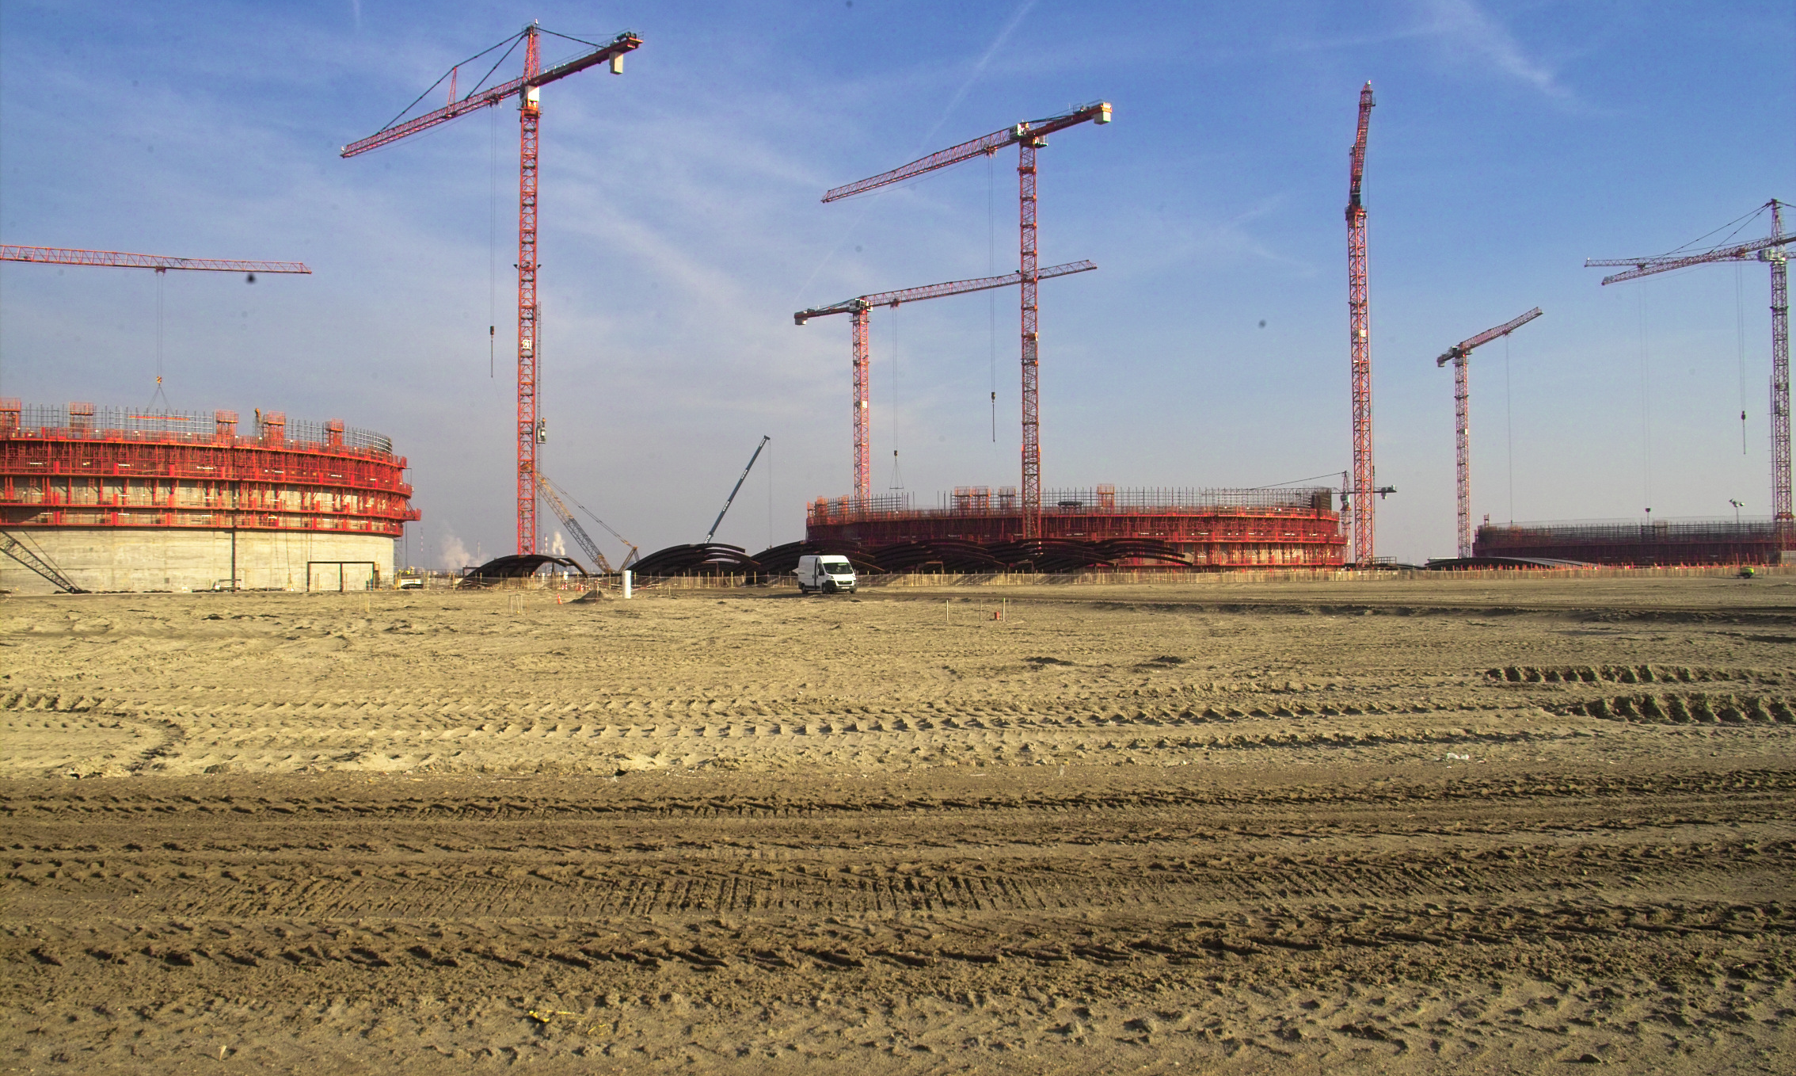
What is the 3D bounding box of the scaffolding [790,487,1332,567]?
[{"bbox_3d":[29.743,-0.975,265.409,90.000,13.600,90.000,-1,-1,6],"label":"scaffolding"}]

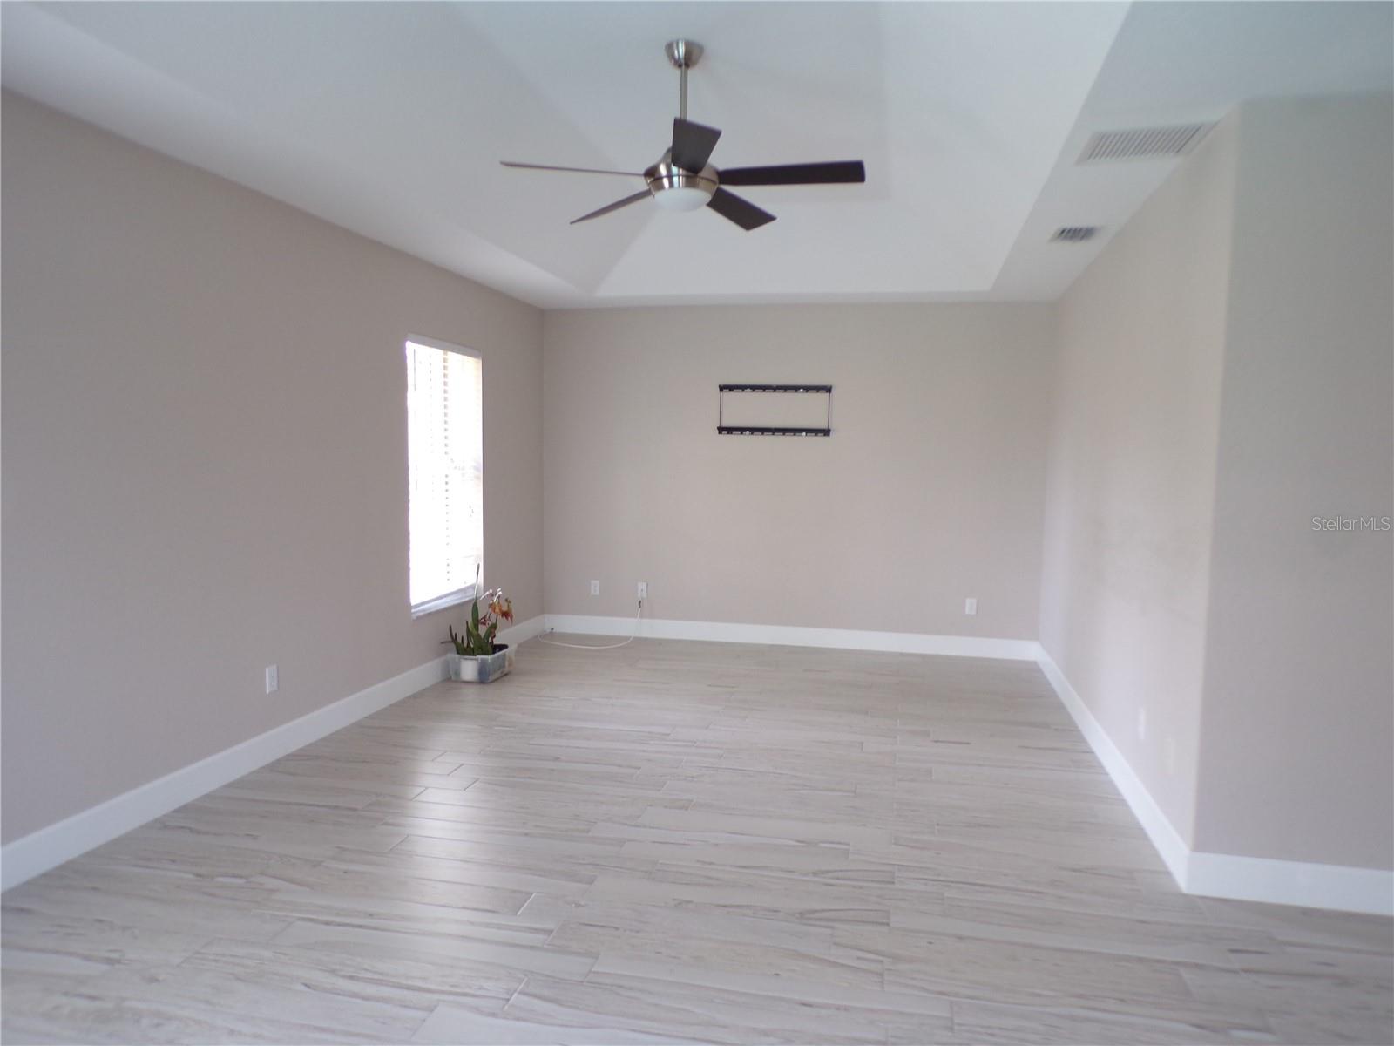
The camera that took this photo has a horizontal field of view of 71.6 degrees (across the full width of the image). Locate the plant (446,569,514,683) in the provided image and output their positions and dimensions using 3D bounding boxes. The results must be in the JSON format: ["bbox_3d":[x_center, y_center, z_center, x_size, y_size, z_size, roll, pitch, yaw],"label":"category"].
[{"bbox_3d":[-1.296,0.597,5.906,0.327,0.688,0.403,2,4,12],"label":"plant"}]

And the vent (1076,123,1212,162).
[{"bbox_3d":[1.483,-1.250,3.221,0.366,0.020,0.364,2,4,12],"label":"vent"}]

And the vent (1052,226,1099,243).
[{"bbox_3d":[1.768,-1.340,4.526,0.197,0.020,0.321,2,4,12],"label":"vent"}]

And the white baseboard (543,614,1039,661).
[{"bbox_3d":[0.584,0.823,7.007,3.617,0.140,0.020,2,4,12],"label":"white baseboard"}]

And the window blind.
[{"bbox_3d":[-1.516,-0.303,5.828,0.056,1.551,0.959,2,4,12],"label":"window blind"}]

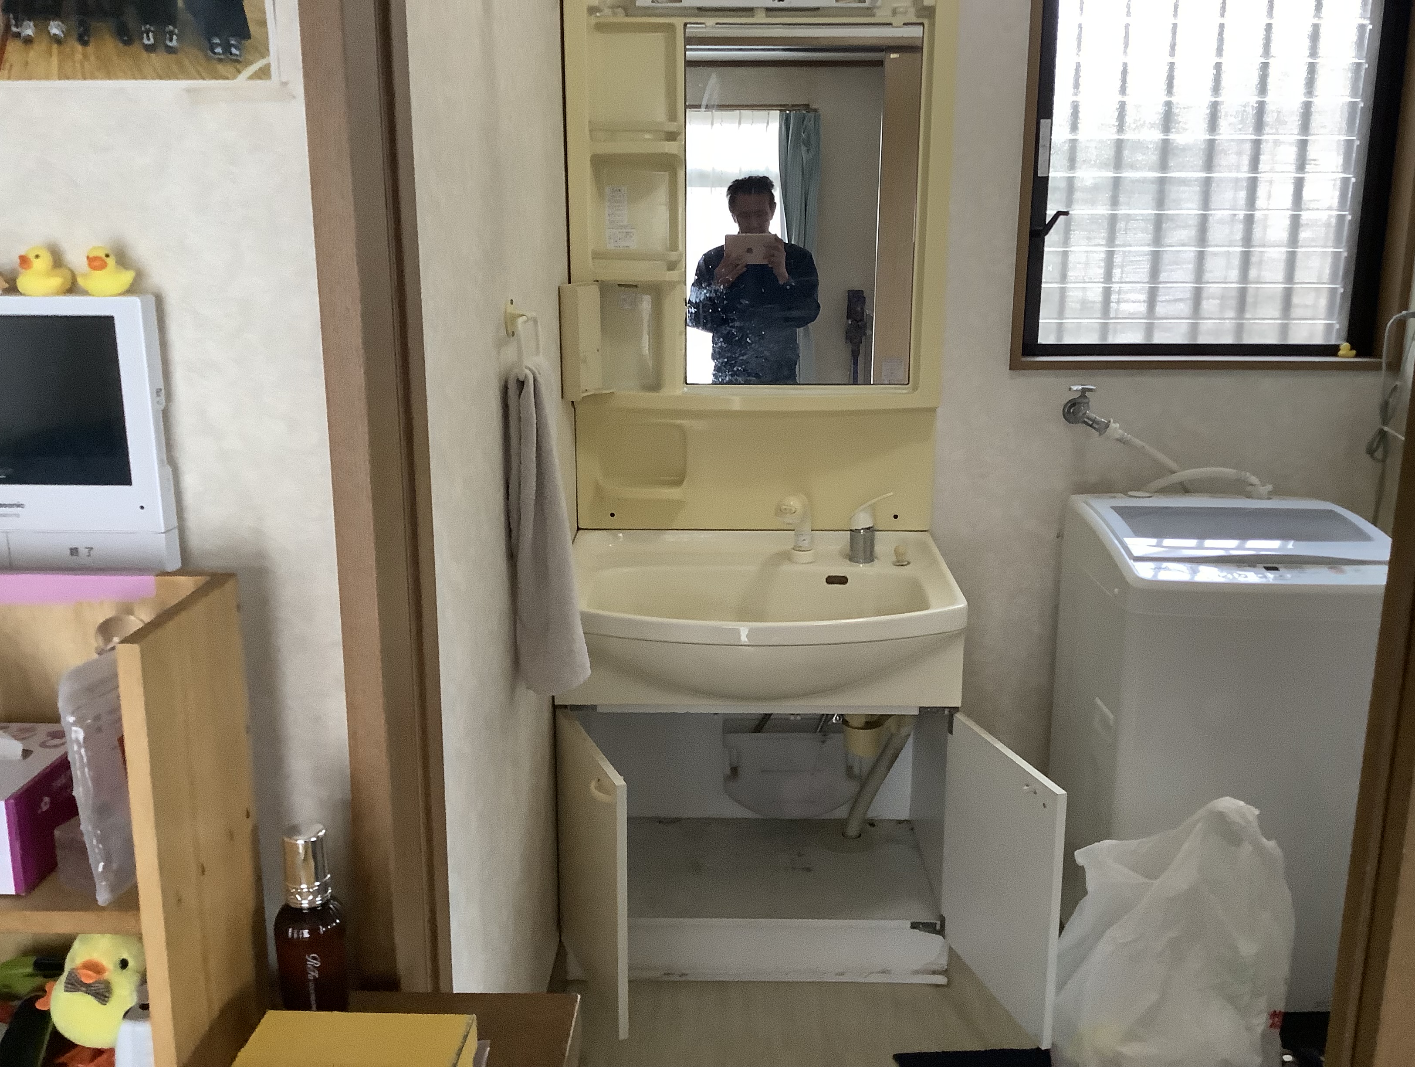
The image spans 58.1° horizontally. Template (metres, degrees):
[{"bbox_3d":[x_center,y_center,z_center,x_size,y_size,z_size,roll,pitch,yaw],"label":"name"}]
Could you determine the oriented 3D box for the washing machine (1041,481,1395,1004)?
[{"bbox_3d":[0.966,0.406,2.437,0.525,0.885,0.490,0,13,1],"label":"washing machine"}]

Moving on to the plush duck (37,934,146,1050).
[{"bbox_3d":[-0.616,0.461,1.291,0.097,0.125,0.095,2,13,9],"label":"plush duck"}]

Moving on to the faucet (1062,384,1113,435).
[{"bbox_3d":[0.780,-0.252,2.614,0.100,0.102,0.085,0,13,1],"label":"faucet"}]

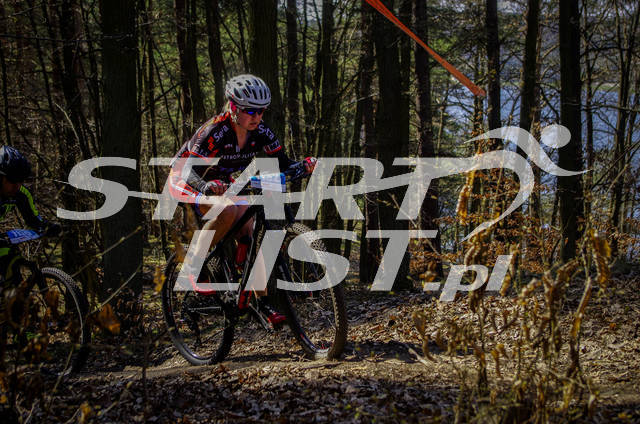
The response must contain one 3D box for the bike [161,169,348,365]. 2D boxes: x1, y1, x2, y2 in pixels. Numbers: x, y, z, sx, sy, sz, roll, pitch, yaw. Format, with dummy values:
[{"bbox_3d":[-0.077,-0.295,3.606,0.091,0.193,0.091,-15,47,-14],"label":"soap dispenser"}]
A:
[{"bbox_3d":[-0.397,0.334,6.233,0.693,1.020,1.812,-5,-3,-39],"label":"bike"}]

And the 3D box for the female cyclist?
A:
[{"bbox_3d":[-0.514,-0.074,6.325,0.653,1.375,0.851,-6,9,-39],"label":"female cyclist"}]

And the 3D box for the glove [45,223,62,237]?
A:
[{"bbox_3d":[-1.854,0.122,7.900,0.100,0.085,0.120,-7,8,-38],"label":"glove"}]

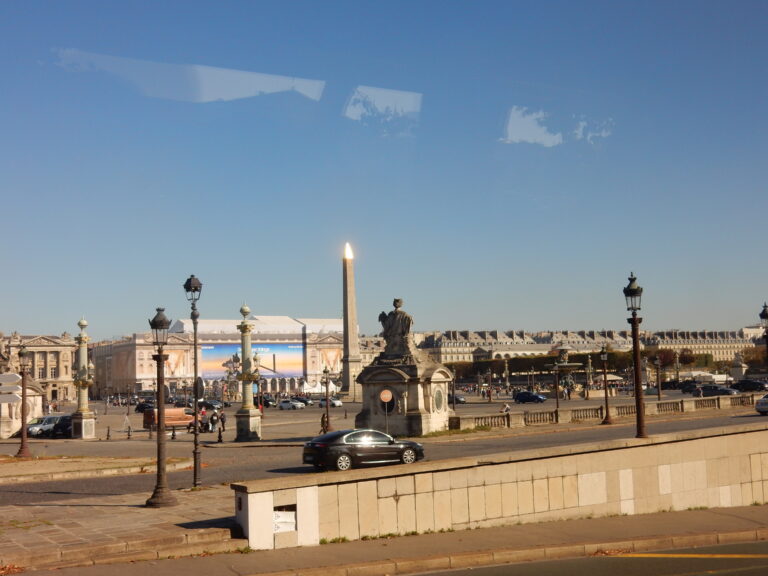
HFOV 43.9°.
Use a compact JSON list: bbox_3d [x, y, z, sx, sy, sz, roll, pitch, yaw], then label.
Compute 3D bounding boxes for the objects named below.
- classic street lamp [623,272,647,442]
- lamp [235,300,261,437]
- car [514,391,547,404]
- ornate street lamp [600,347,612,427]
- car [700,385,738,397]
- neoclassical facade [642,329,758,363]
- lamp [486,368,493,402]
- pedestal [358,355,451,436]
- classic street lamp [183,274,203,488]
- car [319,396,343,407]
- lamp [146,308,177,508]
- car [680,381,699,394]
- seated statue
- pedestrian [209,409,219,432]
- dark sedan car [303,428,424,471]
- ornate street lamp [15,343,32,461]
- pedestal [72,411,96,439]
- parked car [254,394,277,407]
[{"bbox_3d":[7.897,2.108,29.800,0.630,5.200,0.630,-2,-6,0],"label":"classic street lamp"},{"bbox_3d":[-8.370,5.212,58.500,1.250,8.300,1.250,-6,-7,38],"label":"lamp"},{"bbox_3d":[18.784,14.081,122.139,4.050,1.530,1.770,-5,-6,25],"label":"car"},{"bbox_3d":[15.312,6.656,65.800,0.780,5.500,0.780,-2,-6,0],"label":"ornate street lamp"},{"bbox_3d":[39.994,12.548,114.176,4.650,1.470,1.820,-3,-6,8],"label":"car"},{"bbox_3d":[163.817,34.959,500.624,79.000,24.500,13.000,2,-7,-33],"label":"neoclassical facade"},{"bbox_3d":[17.333,15.943,156.000,0.780,5.500,0.780,-2,-6,0],"label":"lamp"},{"bbox_3d":[1.289,6.914,62.379,4.500,5.212,4.500,-5,-6,27],"label":"pedestal"},{"bbox_3d":[-6.335,3.103,32.065,0.630,7.097,0.630,-2,-6,0],"label":"classic street lamp"},{"bbox_3d":[-7.946,17.247,144.030,1.750,1.500,4.000,4,-8,-45],"label":"car"},{"bbox_3d":[-6.064,3.257,26.000,0.840,5.450,0.840,-2,-6,0],"label":"lamp"},{"bbox_3d":[40.219,12.724,122.000,4.400,1.580,1.820,-1,-6,-6],"label":"car"},{"bbox_3d":[0.786,2.622,63.009,1.950,3.784,1.950,-5,-6,27],"label":"seated statue"},{"bbox_3d":[-12.652,9.936,71.000,0.600,1.680,0.420,-2,-6,6],"label":"pedestrian"},{"bbox_3d":[-0.774,6.125,36.000,4.800,1.460,1.840,1,-7,-29],"label":"dark sedan car"},{"bbox_3d":[-17.358,5.521,46.000,0.820,5.400,0.820,-2,-6,0],"label":"ornate street lamp"},{"bbox_3d":[-22.687,10.362,72.161,1.350,2.023,1.350,-6,-7,35],"label":"pedestal"},{"bbox_3d":[-17.936,16.790,142.000,4.500,1.700,1.850,-8,-8,44],"label":"parked car"}]

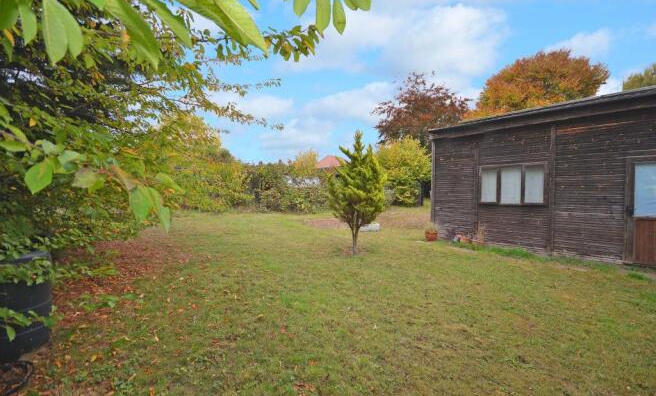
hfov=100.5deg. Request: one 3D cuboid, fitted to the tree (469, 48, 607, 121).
[{"bbox_3d":[21.535,-7.656,29.242,13.510,16.490,13.510,0,2,0],"label":"tree"}]

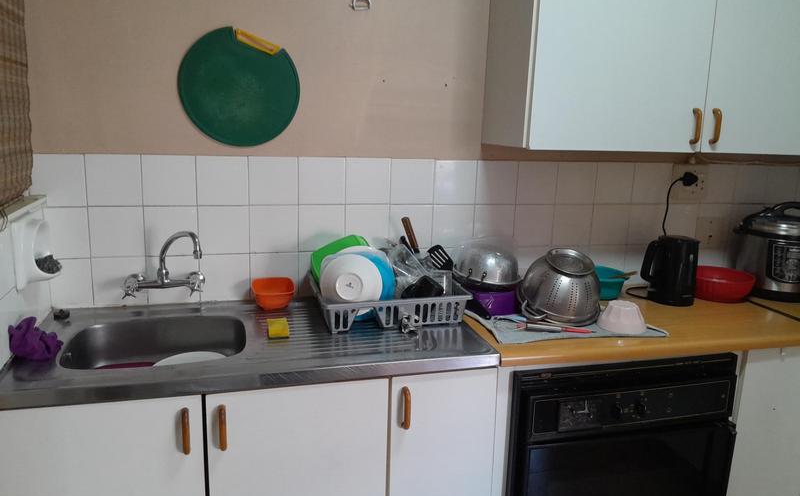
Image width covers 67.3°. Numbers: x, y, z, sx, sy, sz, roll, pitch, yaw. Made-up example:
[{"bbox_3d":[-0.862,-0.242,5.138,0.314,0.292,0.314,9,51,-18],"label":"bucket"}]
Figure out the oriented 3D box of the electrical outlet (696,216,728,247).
[{"bbox_3d":[1.206,-0.054,2.328,0.124,0.120,0.012,-1,10,-14],"label":"electrical outlet"}]

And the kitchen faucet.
[{"bbox_3d":[-0.689,0.045,1.757,0.222,0.192,0.170,-1,10,-15],"label":"kitchen faucet"}]

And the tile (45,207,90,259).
[{"bbox_3d":[-0.973,-0.044,1.771,0.117,0.150,0.010,-1,10,-14],"label":"tile"}]

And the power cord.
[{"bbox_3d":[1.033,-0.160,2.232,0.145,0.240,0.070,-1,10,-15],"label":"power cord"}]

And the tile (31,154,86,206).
[{"bbox_3d":[-0.984,-0.193,1.742,0.150,0.150,0.010,-1,10,-14],"label":"tile"}]

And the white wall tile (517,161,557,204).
[{"bbox_3d":[0.479,-0.225,2.084,0.149,0.148,0.008,-1,11,-15],"label":"white wall tile"}]

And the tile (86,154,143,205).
[{"bbox_3d":[-0.847,-0.200,1.783,0.150,0.150,0.010,-1,11,-14],"label":"tile"}]

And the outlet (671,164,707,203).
[{"bbox_3d":[1.101,-0.246,2.273,0.132,0.132,0.015,-1,11,-14],"label":"outlet"}]

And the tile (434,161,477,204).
[{"bbox_3d":[0.189,-0.224,2.050,0.150,0.150,0.010,-1,11,-14],"label":"tile"}]

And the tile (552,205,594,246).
[{"bbox_3d":[0.620,-0.081,2.148,0.149,0.148,0.008,-1,11,-15],"label":"tile"}]

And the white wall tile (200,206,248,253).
[{"bbox_3d":[-0.548,-0.056,1.881,0.150,0.150,0.010,-1,10,-14],"label":"white wall tile"}]

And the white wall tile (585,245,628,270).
[{"bbox_3d":[0.775,0.064,2.262,0.150,0.150,0.010,-1,11,-14],"label":"white wall tile"}]

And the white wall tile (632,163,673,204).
[{"bbox_3d":[0.914,-0.234,2.196,0.149,0.148,0.008,-1,11,-15],"label":"white wall tile"}]

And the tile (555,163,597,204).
[{"bbox_3d":[0.632,-0.232,2.153,0.150,0.150,0.008,-1,10,-15],"label":"tile"}]

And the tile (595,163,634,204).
[{"bbox_3d":[0.779,-0.236,2.192,0.150,0.150,0.008,-1,10,-15],"label":"tile"}]

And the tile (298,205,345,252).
[{"bbox_3d":[-0.253,-0.062,1.947,0.150,0.150,0.008,-1,10,-15],"label":"tile"}]

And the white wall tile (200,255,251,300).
[{"bbox_3d":[-0.552,0.094,1.907,0.150,0.150,0.010,-1,10,-14],"label":"white wall tile"}]

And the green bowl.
[{"bbox_3d":[0.690,0.125,2.118,0.220,0.076,0.220,-1,11,-14],"label":"green bowl"}]

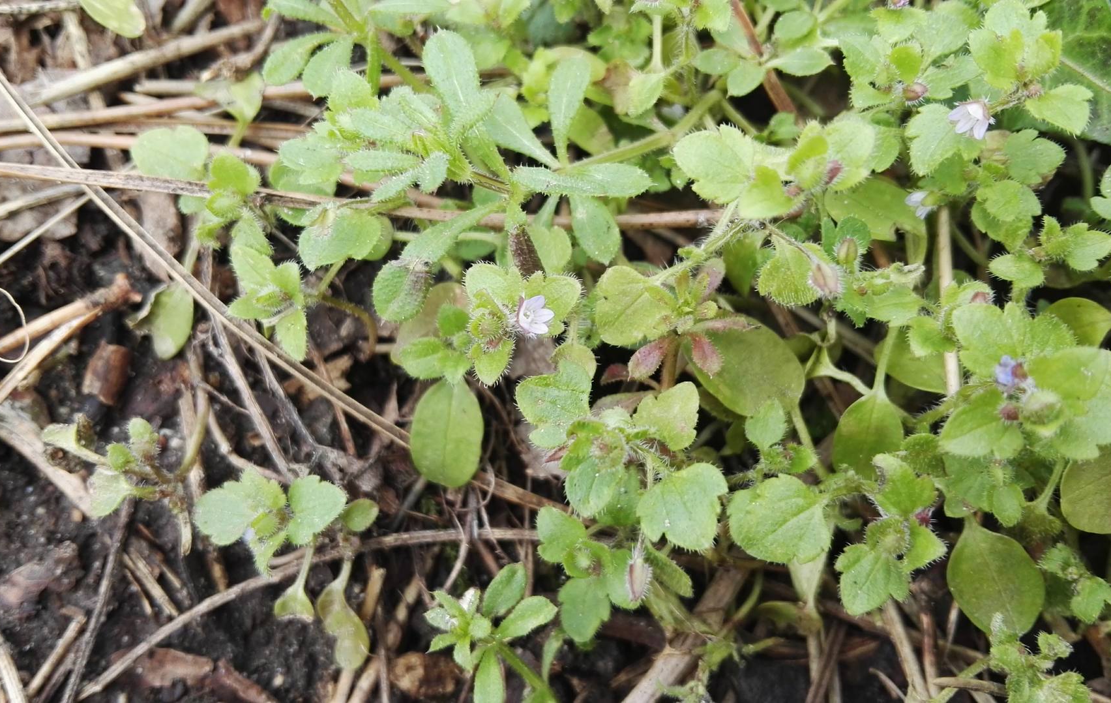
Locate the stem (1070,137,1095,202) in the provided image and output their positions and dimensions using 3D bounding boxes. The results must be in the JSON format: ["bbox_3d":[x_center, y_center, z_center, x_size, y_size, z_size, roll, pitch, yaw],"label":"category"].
[{"bbox_3d":[0.115,-0.040,0.203,0.002,0.002,0.021,10,58,0],"label":"stem"}]

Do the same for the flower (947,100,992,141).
[{"bbox_3d":[0.073,-0.041,0.163,0.007,0.007,0.005,26,56,15],"label":"flower"}]

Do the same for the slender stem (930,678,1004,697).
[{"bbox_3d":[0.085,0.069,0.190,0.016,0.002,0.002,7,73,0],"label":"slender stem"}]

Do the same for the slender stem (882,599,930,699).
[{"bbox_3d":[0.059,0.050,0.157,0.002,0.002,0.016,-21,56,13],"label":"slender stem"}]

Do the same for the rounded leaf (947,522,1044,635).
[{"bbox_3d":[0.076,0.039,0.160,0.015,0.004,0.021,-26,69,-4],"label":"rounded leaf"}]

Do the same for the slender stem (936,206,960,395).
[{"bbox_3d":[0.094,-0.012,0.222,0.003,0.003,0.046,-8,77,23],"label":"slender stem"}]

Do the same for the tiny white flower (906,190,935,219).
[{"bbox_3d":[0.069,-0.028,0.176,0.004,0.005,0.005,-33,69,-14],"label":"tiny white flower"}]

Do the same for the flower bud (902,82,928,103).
[{"bbox_3d":[0.069,-0.049,0.177,0.005,0.004,0.004,-18,98,12],"label":"flower bud"}]

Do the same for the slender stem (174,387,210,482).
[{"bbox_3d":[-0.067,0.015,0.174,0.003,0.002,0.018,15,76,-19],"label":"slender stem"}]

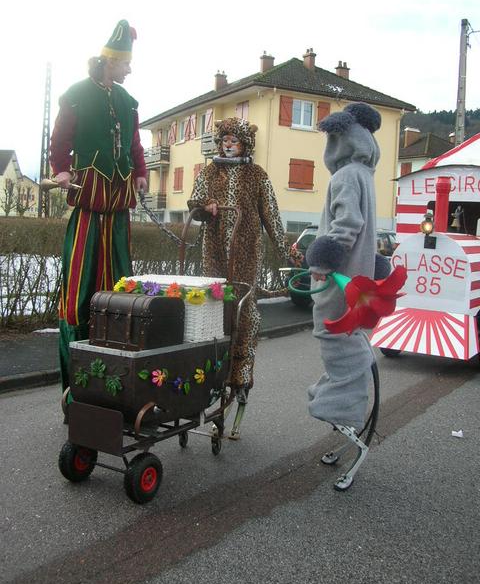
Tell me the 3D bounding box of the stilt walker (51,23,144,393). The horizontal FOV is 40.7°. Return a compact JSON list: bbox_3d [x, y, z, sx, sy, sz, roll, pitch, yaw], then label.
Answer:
[{"bbox_3d":[-0.995,-0.481,4.578,0.650,2.660,0.460,-1,6,-33],"label":"stilt walker"}]

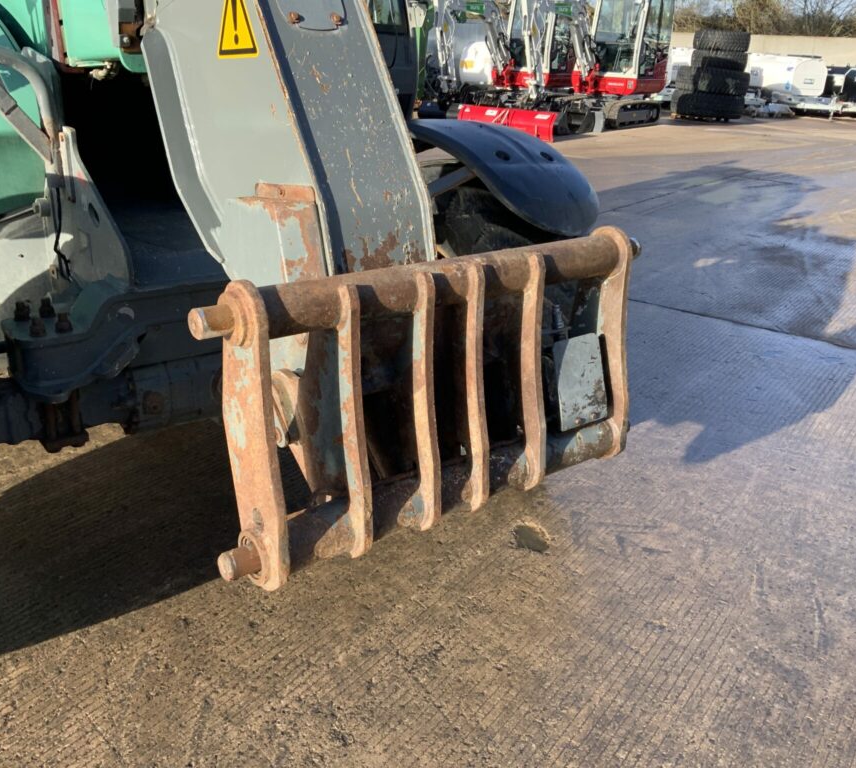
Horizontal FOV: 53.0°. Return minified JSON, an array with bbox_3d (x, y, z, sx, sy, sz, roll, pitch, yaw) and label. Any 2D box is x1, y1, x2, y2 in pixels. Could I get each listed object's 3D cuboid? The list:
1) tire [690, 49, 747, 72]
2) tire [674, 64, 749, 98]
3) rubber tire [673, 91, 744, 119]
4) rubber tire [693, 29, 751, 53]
[{"bbox_3d":[6.963,-7.700,20.479,1.250,0.455,1.250,3,22,0],"label":"tire"},{"bbox_3d":[6.854,-7.293,20.646,1.650,0.555,1.650,3,22,0],"label":"tire"},{"bbox_3d":[6.805,-6.809,20.844,1.650,0.555,1.650,3,22,0],"label":"rubber tire"},{"bbox_3d":[6.955,-8.121,20.308,1.250,0.455,1.250,3,22,0],"label":"rubber tire"}]

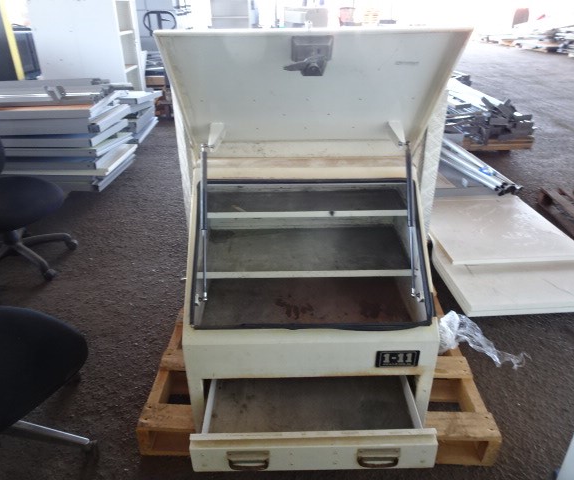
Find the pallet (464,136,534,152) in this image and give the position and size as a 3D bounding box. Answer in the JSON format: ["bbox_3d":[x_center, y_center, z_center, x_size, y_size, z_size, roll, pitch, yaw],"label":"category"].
[{"bbox_3d":[2.105,-1.194,4.882,0.690,0.125,1.000,-2,28,-2],"label":"pallet"}]

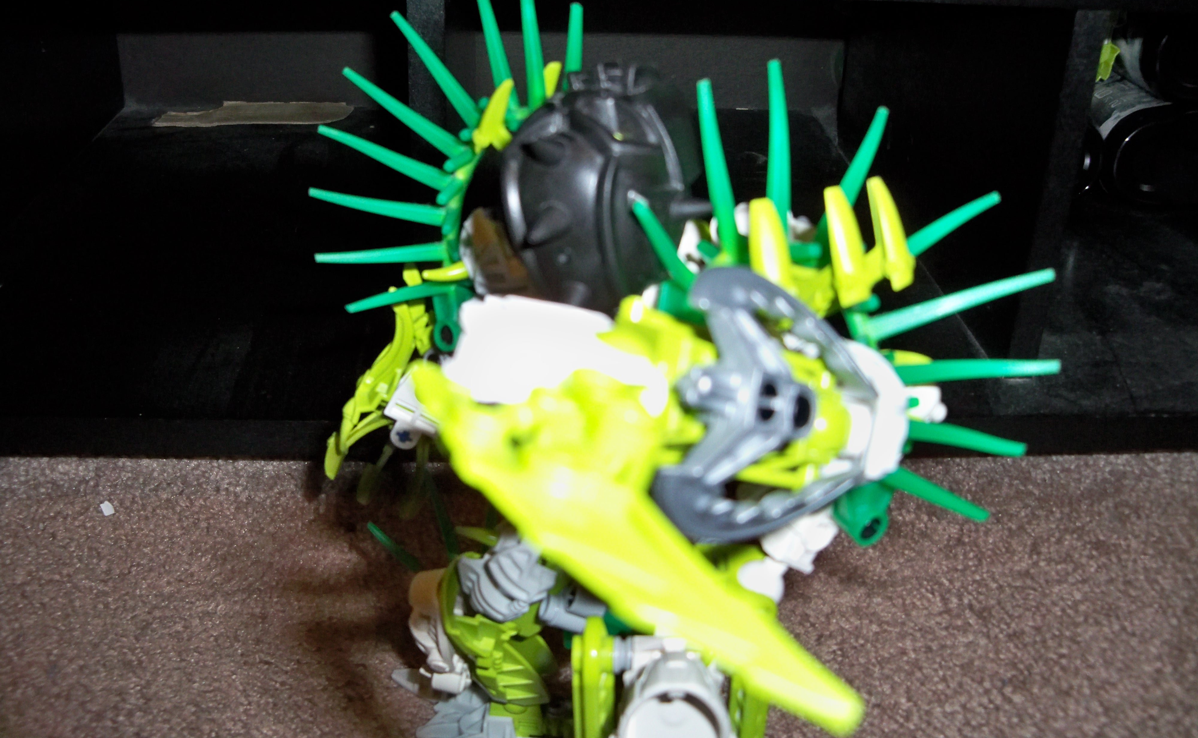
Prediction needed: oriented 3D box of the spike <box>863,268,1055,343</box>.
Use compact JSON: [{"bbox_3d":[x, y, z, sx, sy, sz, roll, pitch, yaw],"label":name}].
[{"bbox_3d":[0.064,-0.012,0.212,0.039,0.004,0.004,-16,0,-18],"label":"spike"}]

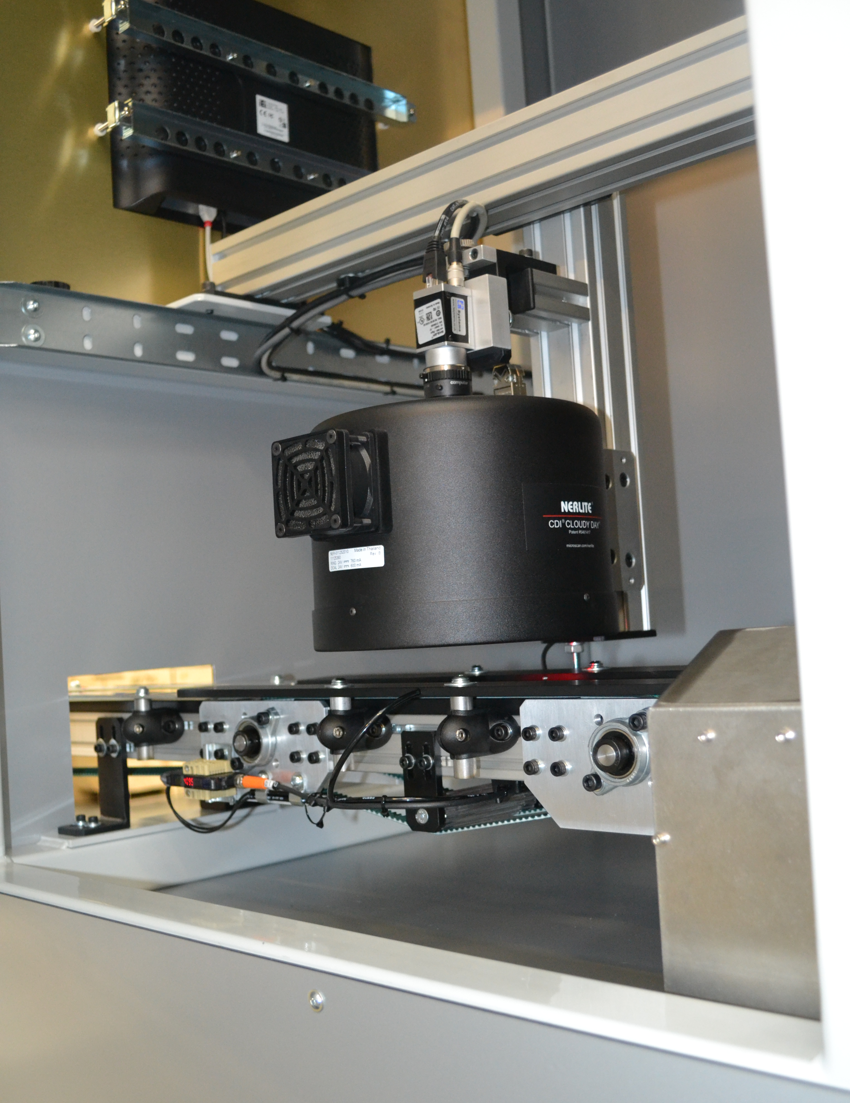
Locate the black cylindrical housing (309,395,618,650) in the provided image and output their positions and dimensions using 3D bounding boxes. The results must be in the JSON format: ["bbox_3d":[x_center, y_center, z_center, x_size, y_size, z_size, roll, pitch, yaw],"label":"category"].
[{"bbox_3d":[0.025,-0.014,0.802,0.207,0.152,0.207,-4,-3,0],"label":"black cylindrical housing"}]

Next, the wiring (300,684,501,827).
[{"bbox_3d":[-0.033,0.126,0.704,0.167,0.090,0.041,-6,-4,43],"label":"wiring"}]

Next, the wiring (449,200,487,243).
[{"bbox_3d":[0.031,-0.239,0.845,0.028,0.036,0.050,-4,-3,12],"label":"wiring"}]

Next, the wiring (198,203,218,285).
[{"bbox_3d":[-0.230,-0.327,1.240,0.013,0.084,0.019,-6,-4,43],"label":"wiring"}]

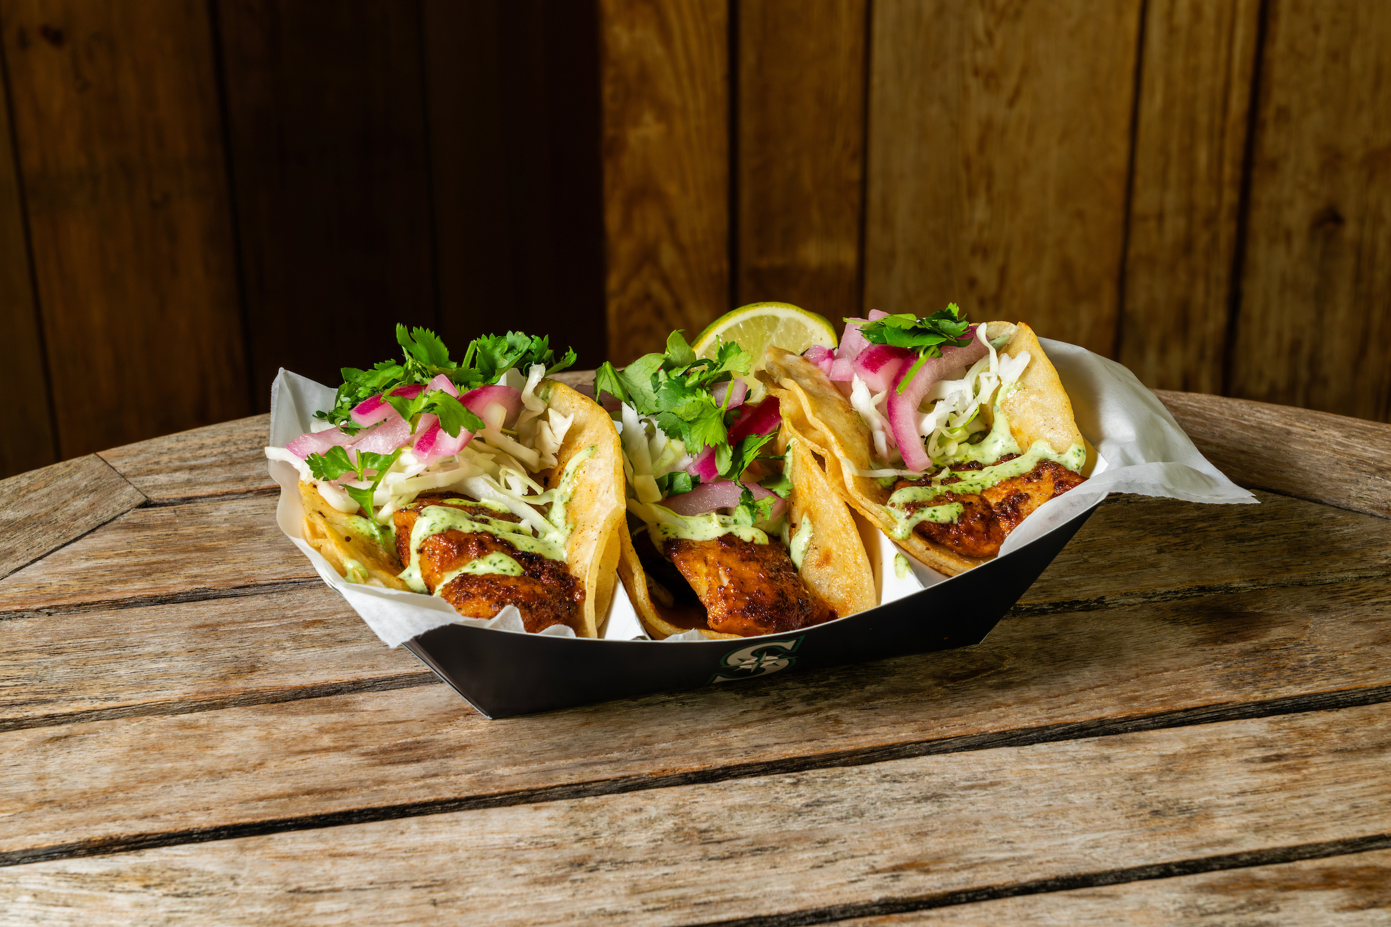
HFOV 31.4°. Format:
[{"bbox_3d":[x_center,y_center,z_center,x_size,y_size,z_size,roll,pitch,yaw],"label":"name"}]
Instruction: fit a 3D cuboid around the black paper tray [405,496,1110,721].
[{"bbox_3d":[0.001,0.020,0.719,0.220,0.048,0.148,-8,28,-13],"label":"black paper tray"}]

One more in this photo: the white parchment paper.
[{"bbox_3d":[0.014,0.010,0.718,0.270,0.062,0.142,-8,28,-13],"label":"white parchment paper"}]

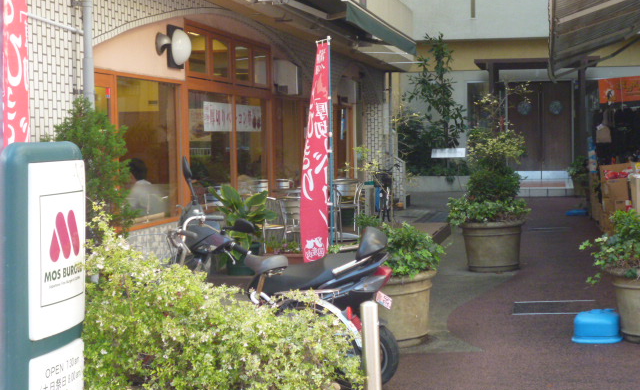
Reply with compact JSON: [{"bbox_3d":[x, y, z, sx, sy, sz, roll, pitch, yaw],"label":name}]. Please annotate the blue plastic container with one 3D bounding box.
[{"bbox_3d":[2.073,0.975,8.700,0.375,0.240,0.360,1,3,12],"label":"blue plastic container"}]

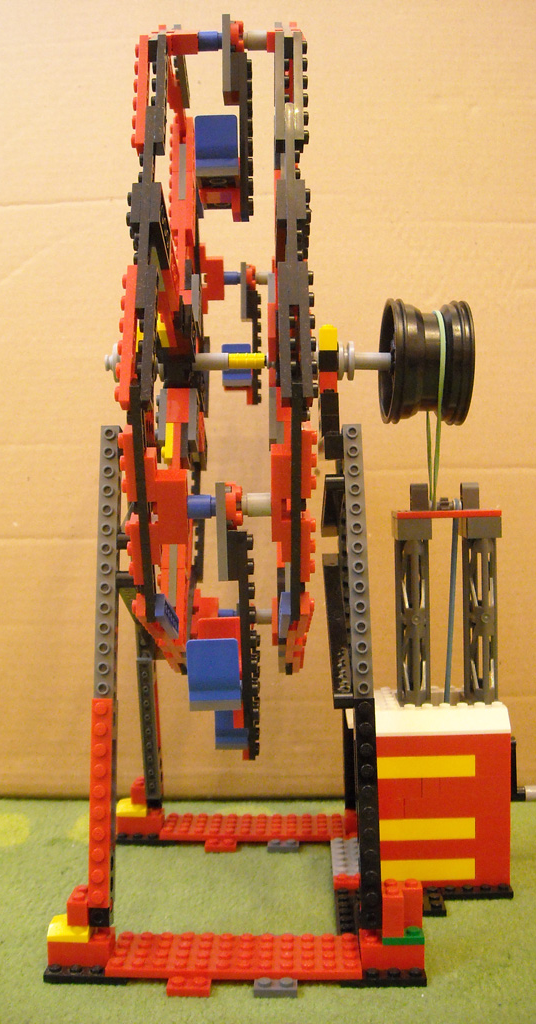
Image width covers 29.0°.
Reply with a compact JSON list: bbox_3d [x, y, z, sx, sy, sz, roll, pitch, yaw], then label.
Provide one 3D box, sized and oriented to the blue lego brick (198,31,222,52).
[{"bbox_3d":[-0.023,-0.189,0.416,0.010,0.008,0.008,0,2,2],"label":"blue lego brick"}]

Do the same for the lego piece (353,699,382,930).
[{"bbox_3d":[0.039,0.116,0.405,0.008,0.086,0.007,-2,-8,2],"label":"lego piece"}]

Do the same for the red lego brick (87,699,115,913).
[{"bbox_3d":[-0.066,0.114,0.408,0.008,0.080,0.005,0,-8,2],"label":"red lego brick"}]

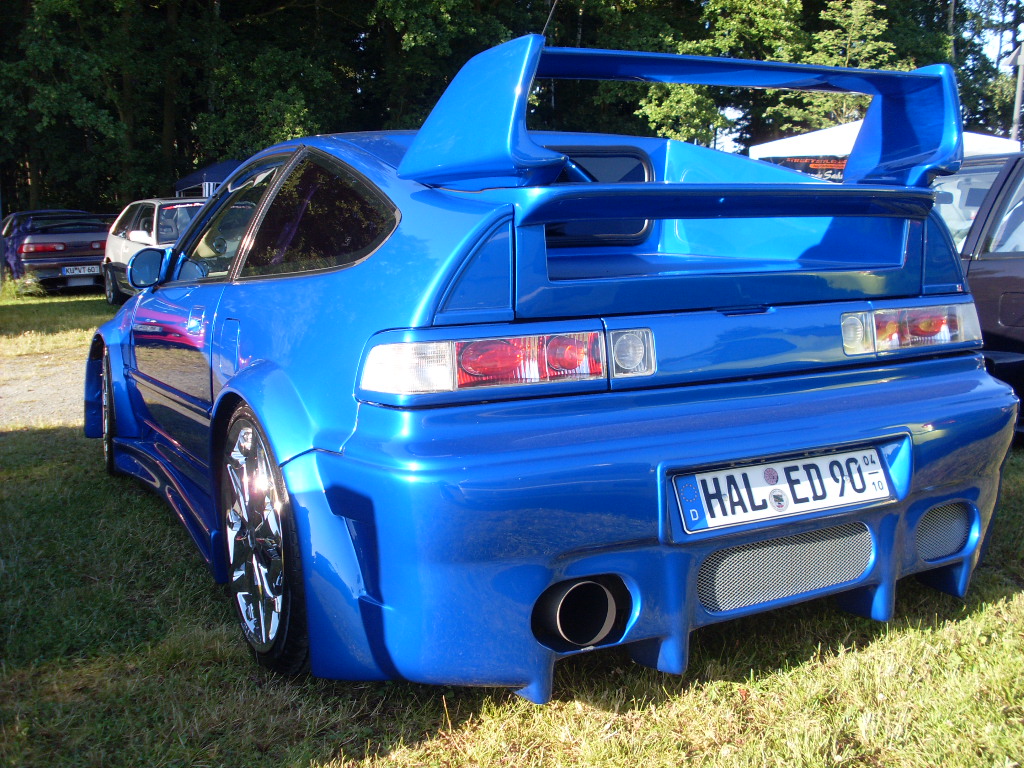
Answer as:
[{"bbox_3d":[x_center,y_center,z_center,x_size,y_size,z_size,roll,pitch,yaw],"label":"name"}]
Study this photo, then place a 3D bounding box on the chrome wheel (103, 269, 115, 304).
[{"bbox_3d":[-4.946,-1.221,14.043,0.180,0.460,0.460,-6,9,-33],"label":"chrome wheel"}]

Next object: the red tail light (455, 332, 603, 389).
[{"bbox_3d":[0.032,-0.045,2.039,0.305,0.095,0.075,-5,9,-28],"label":"red tail light"}]

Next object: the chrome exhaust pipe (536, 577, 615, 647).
[{"bbox_3d":[0.097,0.403,2.090,0.120,0.120,0.160,-5,9,-28],"label":"chrome exhaust pipe"}]

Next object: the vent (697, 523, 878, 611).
[{"bbox_3d":[0.541,0.359,2.220,0.455,0.125,0.050,-5,9,-28],"label":"vent"}]

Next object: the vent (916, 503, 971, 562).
[{"bbox_3d":[0.940,0.326,2.461,0.180,0.130,0.050,-6,9,-35],"label":"vent"}]

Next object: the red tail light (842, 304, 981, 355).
[{"bbox_3d":[0.886,-0.124,2.507,0.490,0.100,0.090,-5,9,-28],"label":"red tail light"}]

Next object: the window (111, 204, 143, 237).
[{"bbox_3d":[-4.823,-2.051,14.100,0.090,0.400,0.850,10,0,-36],"label":"window"}]

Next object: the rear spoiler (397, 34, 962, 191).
[{"bbox_3d":[0.390,-0.533,2.354,1.080,0.260,0.540,-5,9,-28],"label":"rear spoiler"}]

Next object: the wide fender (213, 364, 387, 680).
[{"bbox_3d":[-0.506,0.245,2.438,0.150,0.570,0.820,-5,9,-28],"label":"wide fender"}]

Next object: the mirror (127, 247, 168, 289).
[{"bbox_3d":[-1.160,-0.370,3.567,0.140,0.125,0.120,-5,9,-28],"label":"mirror"}]

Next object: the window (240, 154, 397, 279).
[{"bbox_3d":[-0.428,-0.373,2.461,0.090,0.310,0.768,8,1,-35],"label":"window"}]

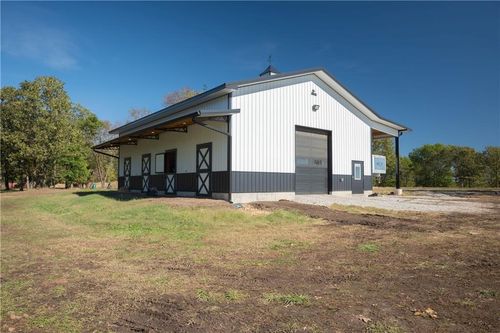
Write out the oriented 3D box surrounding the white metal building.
[{"bbox_3d":[-0.311,-1.580,23.711,17.300,7.330,15.900,3,-4,-39],"label":"white metal building"}]

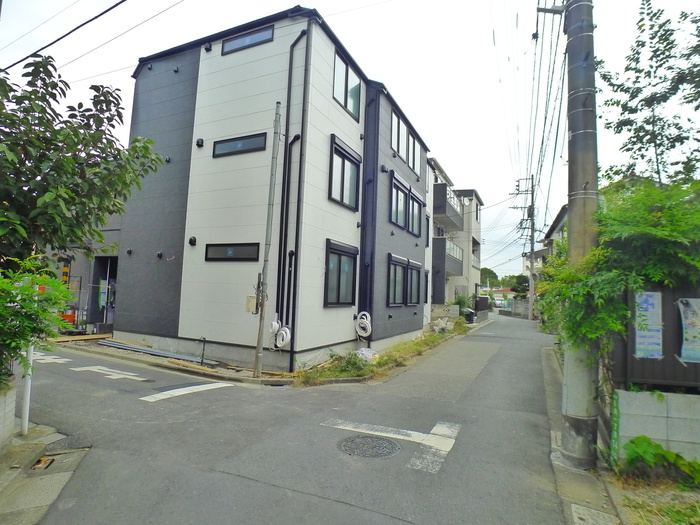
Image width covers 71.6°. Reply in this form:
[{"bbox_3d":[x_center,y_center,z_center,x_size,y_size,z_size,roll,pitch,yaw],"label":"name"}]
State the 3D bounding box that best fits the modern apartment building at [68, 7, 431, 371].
[{"bbox_3d":[-1.393,-1.258,18.536,6.900,8.450,14.350,1,-5,21],"label":"modern apartment building"}]

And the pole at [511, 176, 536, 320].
[{"bbox_3d":[15.015,-1.212,42.000,2.100,12.376,0.700,1,-5,21],"label":"pole"}]

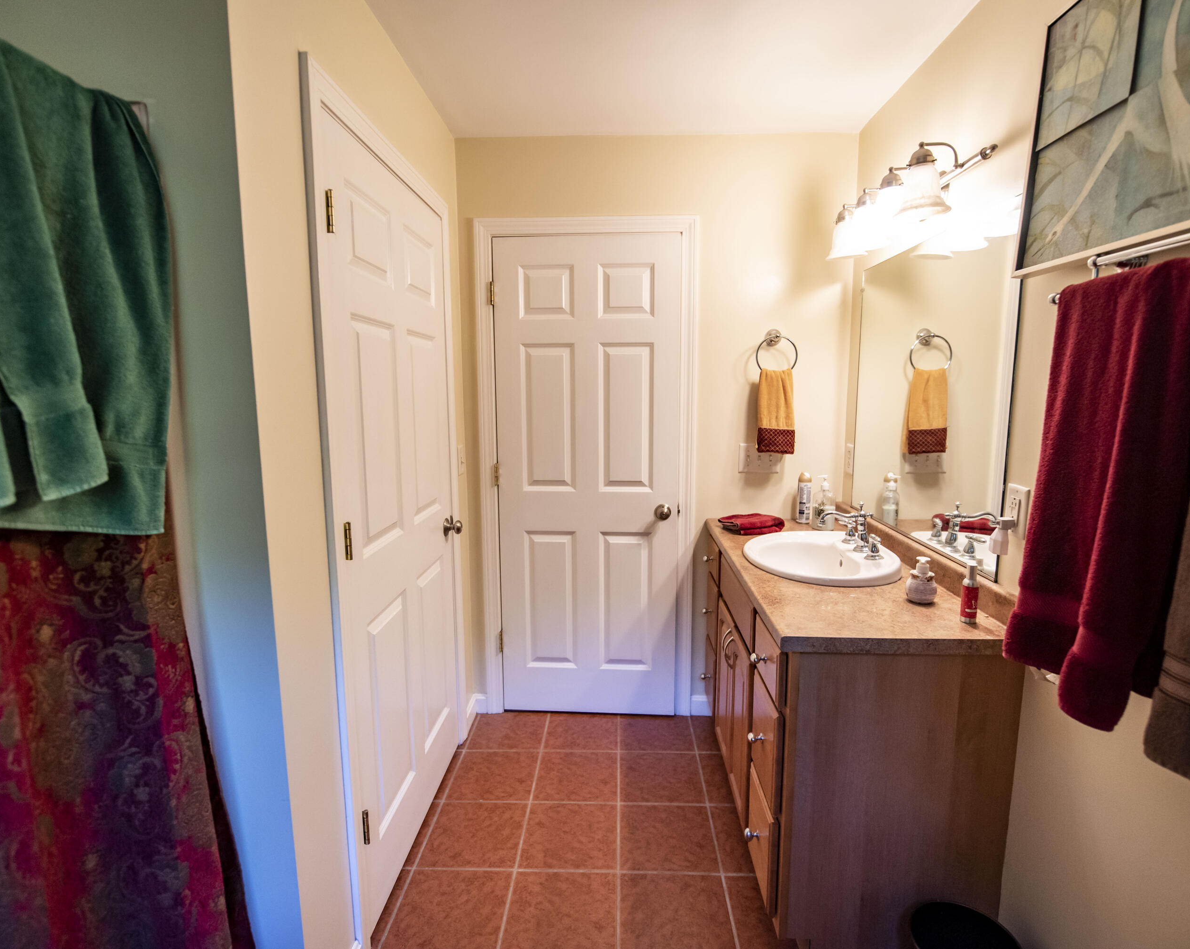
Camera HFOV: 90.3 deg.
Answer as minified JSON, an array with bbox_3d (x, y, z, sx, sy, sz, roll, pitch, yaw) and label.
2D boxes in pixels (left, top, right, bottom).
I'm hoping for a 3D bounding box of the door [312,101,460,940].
[{"bbox_3d":[-0.585,0.149,1.834,0.036,2.030,0.856,0,8,3],"label":"door"}]

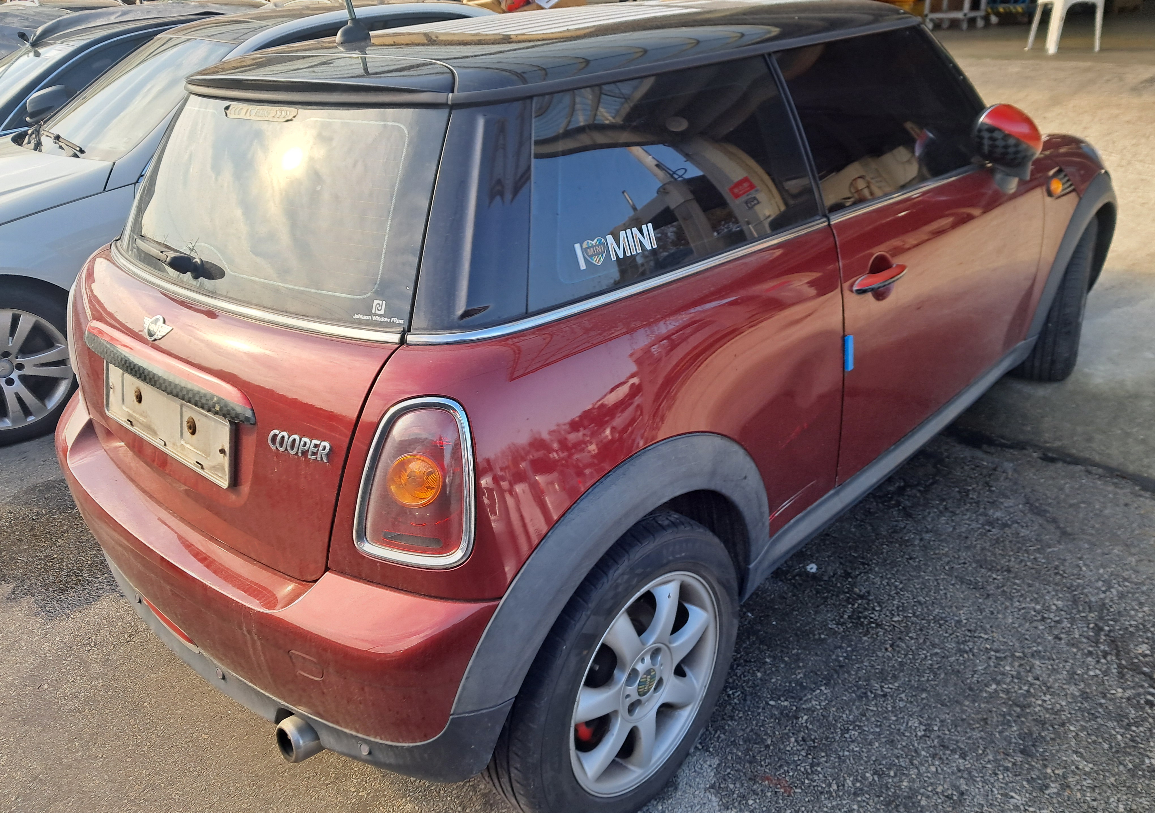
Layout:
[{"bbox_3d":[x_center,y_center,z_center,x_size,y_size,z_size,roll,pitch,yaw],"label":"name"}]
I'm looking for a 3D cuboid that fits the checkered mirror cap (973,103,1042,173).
[{"bbox_3d":[1.129,-0.699,2.349,0.140,0.175,0.200,11,29,30],"label":"checkered mirror cap"}]

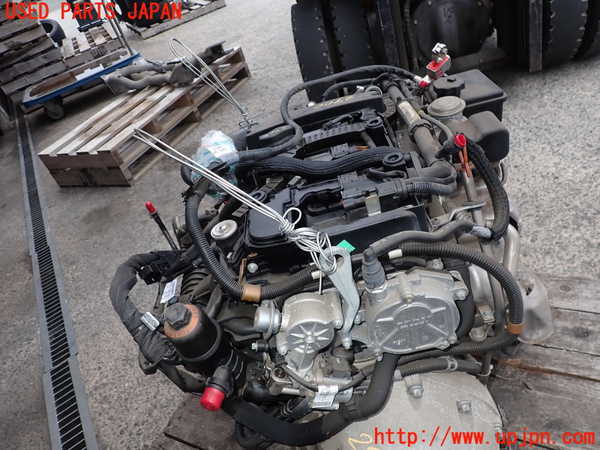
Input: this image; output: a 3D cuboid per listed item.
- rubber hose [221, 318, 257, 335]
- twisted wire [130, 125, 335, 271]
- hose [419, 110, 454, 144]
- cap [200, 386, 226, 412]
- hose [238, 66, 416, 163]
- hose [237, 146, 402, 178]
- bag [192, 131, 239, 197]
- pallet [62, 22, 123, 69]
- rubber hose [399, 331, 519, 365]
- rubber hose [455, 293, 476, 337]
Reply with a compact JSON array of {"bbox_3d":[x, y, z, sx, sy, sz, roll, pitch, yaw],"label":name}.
[{"bbox_3d":[-0.082,0.139,0.588,0.061,0.025,0.025,-2,38,8],"label":"rubber hose"},{"bbox_3d":[-0.099,-0.055,0.596,0.388,0.054,0.041,32,56,20],"label":"twisted wire"},{"bbox_3d":[0.246,-0.179,0.774,0.028,0.013,0.090,-28,62,-13],"label":"hose"},{"bbox_3d":[-0.114,0.228,0.570,0.031,0.031,0.030,25,51,0],"label":"cap"},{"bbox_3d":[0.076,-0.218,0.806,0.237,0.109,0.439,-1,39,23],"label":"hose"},{"bbox_3d":[0.023,-0.094,0.646,0.272,0.029,0.064,-1,39,13],"label":"hose"},{"bbox_3d":[-0.138,-0.101,0.700,0.080,0.085,0.080,-14,36,7],"label":"bag"},{"bbox_3d":[-3.370,-2.971,7.189,1.000,0.140,1.100,-22,36,-4],"label":"pallet"},{"bbox_3d":[0.225,0.176,0.615,0.194,0.021,0.021,-8,34,-10],"label":"rubber hose"},{"bbox_3d":[0.240,0.129,0.625,0.036,0.079,0.040,-14,36,7],"label":"rubber hose"}]

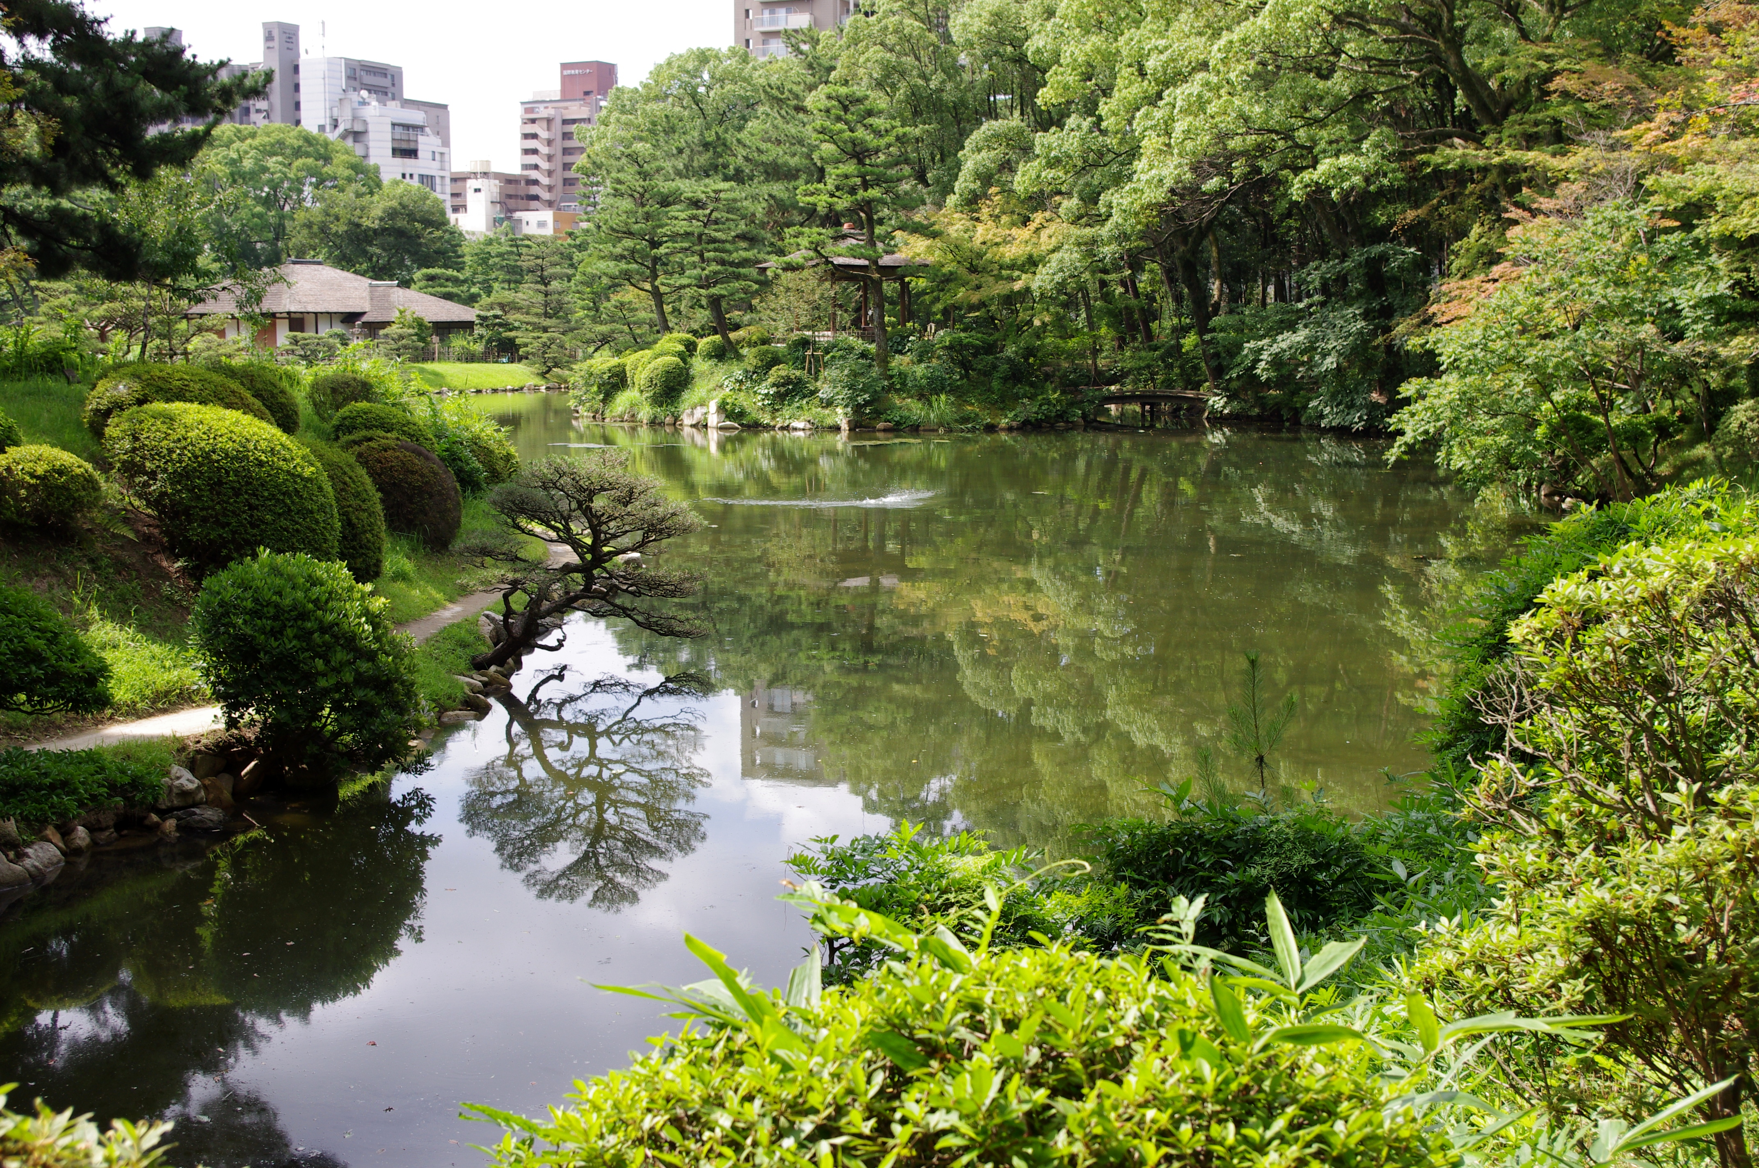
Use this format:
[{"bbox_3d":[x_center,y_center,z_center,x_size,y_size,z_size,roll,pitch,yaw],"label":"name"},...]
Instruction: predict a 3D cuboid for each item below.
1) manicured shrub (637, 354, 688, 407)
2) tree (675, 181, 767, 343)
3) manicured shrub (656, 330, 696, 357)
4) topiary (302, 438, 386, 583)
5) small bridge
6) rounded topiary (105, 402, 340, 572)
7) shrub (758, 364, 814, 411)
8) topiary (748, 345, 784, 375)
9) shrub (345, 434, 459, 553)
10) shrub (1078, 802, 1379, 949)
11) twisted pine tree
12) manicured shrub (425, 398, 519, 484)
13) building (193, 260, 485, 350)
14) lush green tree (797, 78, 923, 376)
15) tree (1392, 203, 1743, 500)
[{"bbox_3d":[-6.949,-6.530,65.800,1.650,1.680,1.600,-1,7,-6],"label":"manicured shrub"},{"bbox_3d":[-5.137,-10.327,66.624,2.993,5.475,3.000,0,7,0],"label":"tree"},{"bbox_3d":[-6.717,-7.927,68.147,1.325,0.999,1.350,0,7,0],"label":"manicured shrub"},{"bbox_3d":[-4.573,-0.617,17.200,1.100,1.180,1.150,-2,7,-15],"label":"topiary"},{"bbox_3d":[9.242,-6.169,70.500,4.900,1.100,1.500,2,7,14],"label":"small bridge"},{"bbox_3d":[-5.075,-0.757,15.800,1.720,1.250,1.600,-2,7,-18],"label":"rounded topiary"},{"bbox_3d":[-2.857,-6.098,63.600,1.720,1.400,1.600,0,7,-3],"label":"shrub"},{"bbox_3d":[-3.640,-7.214,65.800,1.250,1.000,1.200,0,7,-3],"label":"topiary"},{"bbox_3d":[-4.474,-0.856,19.200,1.100,1.080,1.100,-2,7,-13],"label":"shrub"},{"bbox_3d":[1.246,1.055,7.300,1.050,0.600,0.900,1,7,10],"label":"shrub"},{"bbox_3d":[-2.797,-0.203,19.538,2.175,2.045,2.100,-1,8,-8],"label":"twisted pine tree"},{"bbox_3d":[-6.368,-2.239,31.979,1.480,1.414,1.500,-2,8,-11],"label":"manicured shrub"},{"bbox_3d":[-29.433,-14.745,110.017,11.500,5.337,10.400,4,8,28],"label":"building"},{"bbox_3d":[-0.664,-10.993,63.915,3.771,9.045,3.800,0,7,0],"label":"lush green tree"},{"bbox_3d":[12.407,-4.141,36.975,5.800,5.248,5.500,2,8,18],"label":"tree"}]

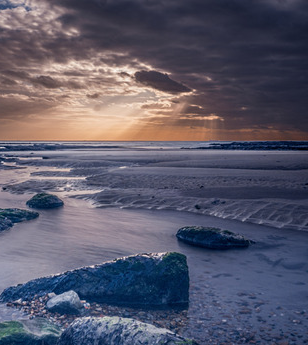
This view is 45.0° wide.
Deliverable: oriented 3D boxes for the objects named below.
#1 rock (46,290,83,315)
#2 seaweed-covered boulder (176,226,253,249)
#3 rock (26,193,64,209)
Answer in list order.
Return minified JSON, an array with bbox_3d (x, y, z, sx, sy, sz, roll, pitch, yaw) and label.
[{"bbox_3d":[-0.670,0.966,2.787,0.262,0.145,0.197,-1,5,-10],"label":"rock"},{"bbox_3d":[0.741,0.790,4.617,0.934,0.206,0.467,2,5,18],"label":"seaweed-covered boulder"},{"bbox_3d":[-2.088,0.534,7.167,0.700,0.287,0.525,0,5,0],"label":"rock"}]

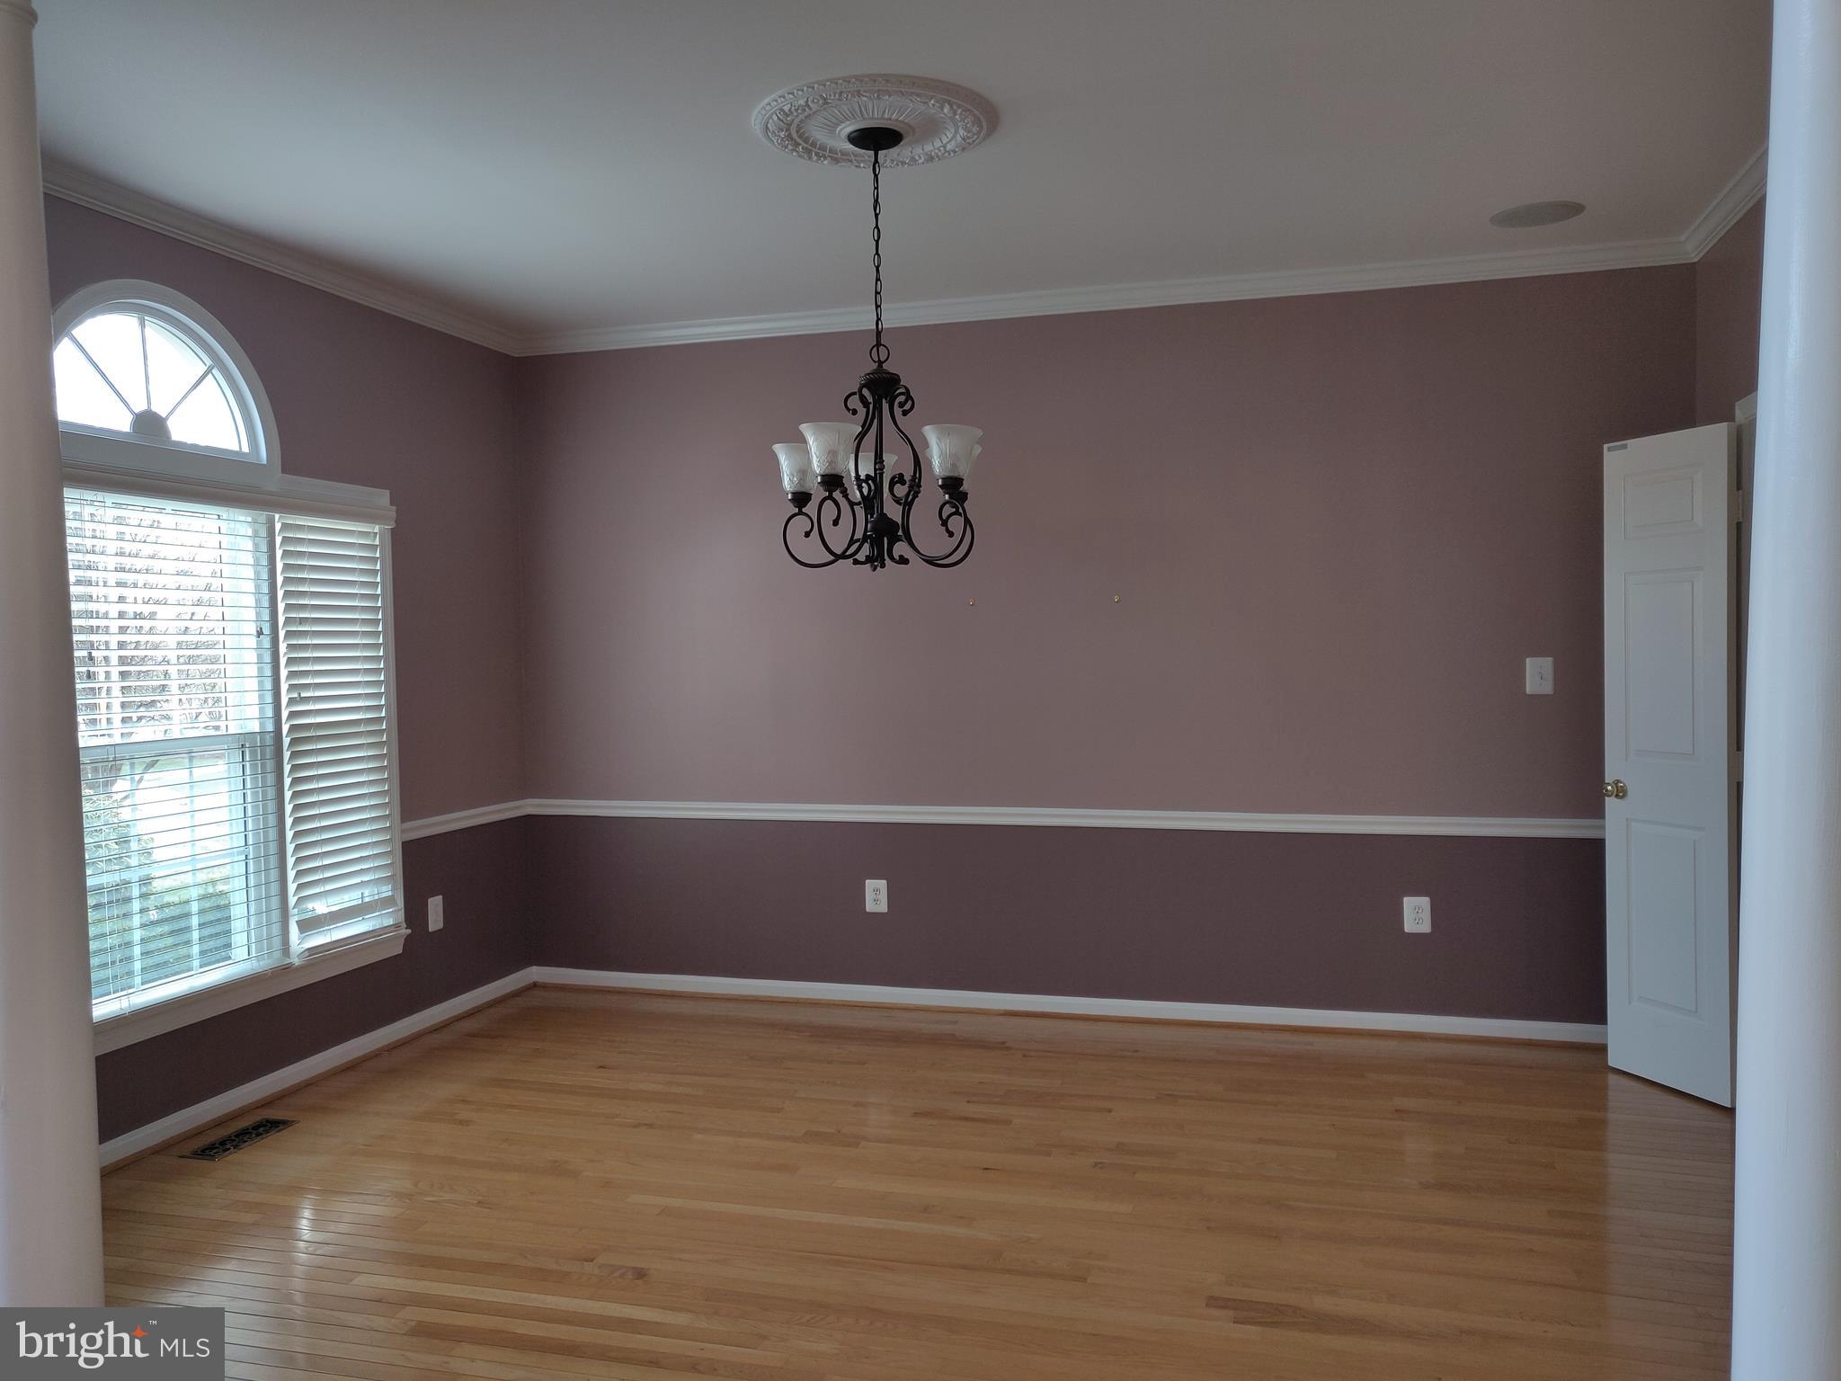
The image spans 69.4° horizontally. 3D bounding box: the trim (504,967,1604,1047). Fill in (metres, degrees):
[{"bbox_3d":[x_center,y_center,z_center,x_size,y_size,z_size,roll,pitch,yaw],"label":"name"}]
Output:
[{"bbox_3d":[0.443,1.214,5.095,4.359,0.090,0.024,0,2,16],"label":"trim"}]

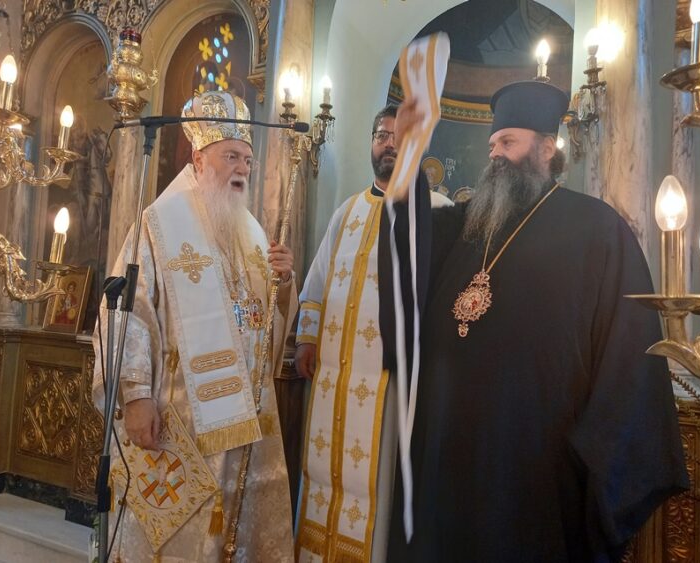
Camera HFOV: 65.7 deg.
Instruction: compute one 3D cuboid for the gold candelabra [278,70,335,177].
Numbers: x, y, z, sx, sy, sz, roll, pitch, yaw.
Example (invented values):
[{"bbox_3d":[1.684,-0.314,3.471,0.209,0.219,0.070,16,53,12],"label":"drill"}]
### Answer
[{"bbox_3d":[-0.199,-0.732,2.535,0.290,0.465,0.180,2,-3,22],"label":"gold candelabra"}]

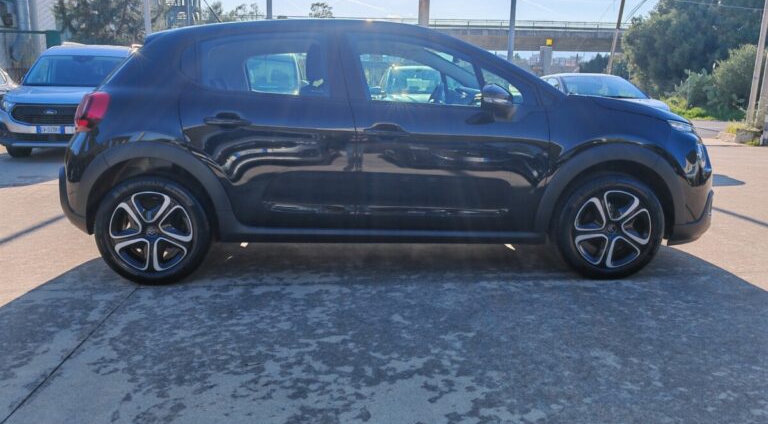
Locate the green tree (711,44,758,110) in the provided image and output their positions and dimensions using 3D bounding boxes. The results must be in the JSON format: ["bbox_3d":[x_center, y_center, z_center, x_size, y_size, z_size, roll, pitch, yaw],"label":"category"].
[{"bbox_3d":[16.042,-5.828,27.328,2.800,3.500,2.800,7,13,29],"label":"green tree"}]

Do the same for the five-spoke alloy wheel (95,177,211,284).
[{"bbox_3d":[-1.251,0.080,3.304,0.630,0.630,0.205,0,11,-4],"label":"five-spoke alloy wheel"}]

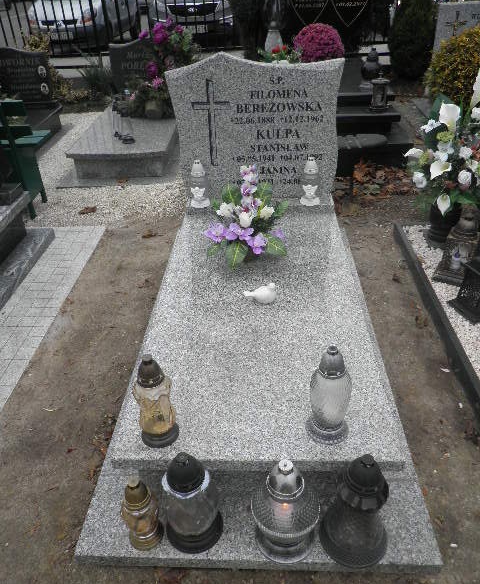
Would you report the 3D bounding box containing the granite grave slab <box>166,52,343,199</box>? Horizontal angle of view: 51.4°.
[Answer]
[{"bbox_3d":[0.084,-0.899,2.772,0.908,0.780,0.088,0,34,3],"label":"granite grave slab"}]

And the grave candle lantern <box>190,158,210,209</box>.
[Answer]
[{"bbox_3d":[-0.229,-0.619,2.837,0.117,0.261,0.117,0,34,3],"label":"grave candle lantern"}]

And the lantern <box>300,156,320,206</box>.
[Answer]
[{"bbox_3d":[0.394,-0.625,2.803,0.115,0.261,0.115,0,34,3],"label":"lantern"}]

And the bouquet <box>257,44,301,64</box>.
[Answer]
[{"bbox_3d":[0.350,-2.096,4.545,0.390,0.290,0.330,0,34,3],"label":"bouquet"}]

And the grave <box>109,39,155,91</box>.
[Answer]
[{"bbox_3d":[-0.840,-2.097,4.613,0.720,0.520,0.090,0,34,3],"label":"grave"}]

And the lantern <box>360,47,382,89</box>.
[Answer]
[{"bbox_3d":[1.109,-1.887,4.179,0.175,0.280,0.175,0,34,3],"label":"lantern"}]

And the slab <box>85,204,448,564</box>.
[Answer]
[{"bbox_3d":[0.080,0.130,2.150,0.986,0.161,2.013,0,34,3],"label":"slab"}]

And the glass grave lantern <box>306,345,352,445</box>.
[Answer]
[{"bbox_3d":[0.260,0.286,1.466,0.134,0.327,0.134,0,34,3],"label":"glass grave lantern"}]

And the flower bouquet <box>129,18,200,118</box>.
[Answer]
[{"bbox_3d":[-0.602,-1.862,4.144,0.560,0.690,0.450,0,34,3],"label":"flower bouquet"}]

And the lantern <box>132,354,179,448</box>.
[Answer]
[{"bbox_3d":[-0.244,0.306,1.478,0.129,0.318,0.129,0,34,3],"label":"lantern"}]

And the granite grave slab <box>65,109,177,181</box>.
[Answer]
[{"bbox_3d":[-0.924,-1.356,4.384,0.757,0.214,1.474,-2,34,1],"label":"granite grave slab"}]

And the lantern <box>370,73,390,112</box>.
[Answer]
[{"bbox_3d":[1.084,-1.559,3.895,0.165,0.255,0.165,0,34,3],"label":"lantern"}]

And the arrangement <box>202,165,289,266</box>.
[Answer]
[{"bbox_3d":[0.025,-0.359,2.244,0.370,0.385,0.320,0,34,3],"label":"arrangement"}]

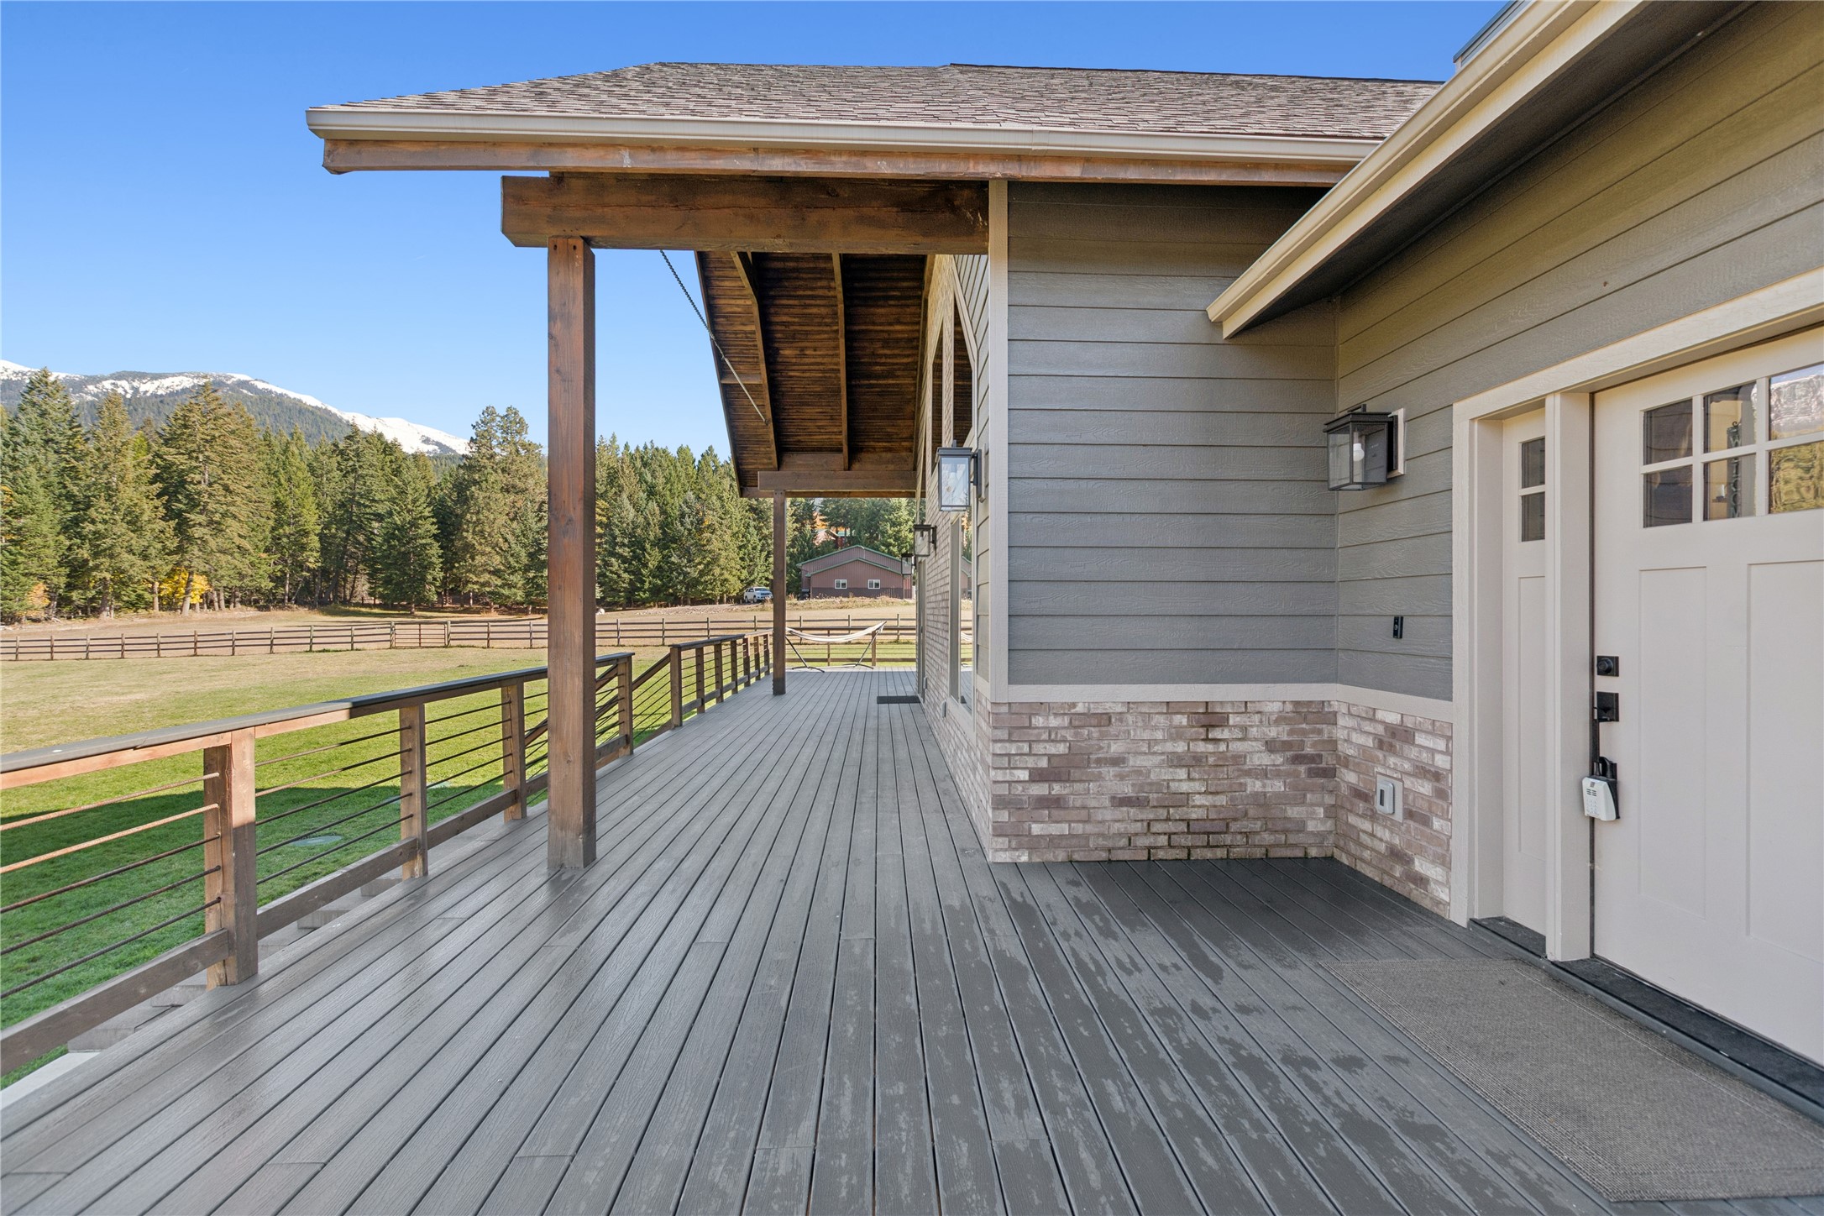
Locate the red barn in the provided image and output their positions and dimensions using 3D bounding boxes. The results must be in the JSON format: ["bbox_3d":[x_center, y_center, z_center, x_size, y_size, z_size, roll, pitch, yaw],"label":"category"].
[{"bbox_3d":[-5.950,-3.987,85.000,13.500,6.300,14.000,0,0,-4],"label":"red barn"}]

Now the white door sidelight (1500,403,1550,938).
[{"bbox_3d":[2.433,0.246,2.922,0.050,2.010,0.325,0,0,-3],"label":"white door sidelight"}]

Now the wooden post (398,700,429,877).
[{"bbox_3d":[-2.401,0.886,3.689,0.087,0.830,0.088,0,0,-3],"label":"wooden post"}]

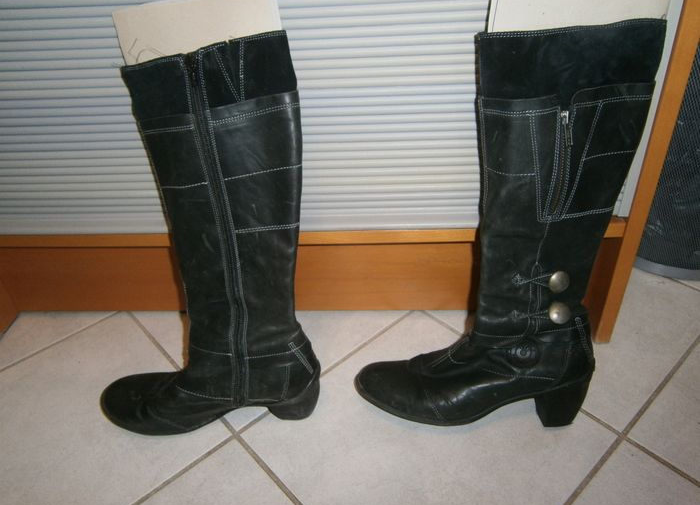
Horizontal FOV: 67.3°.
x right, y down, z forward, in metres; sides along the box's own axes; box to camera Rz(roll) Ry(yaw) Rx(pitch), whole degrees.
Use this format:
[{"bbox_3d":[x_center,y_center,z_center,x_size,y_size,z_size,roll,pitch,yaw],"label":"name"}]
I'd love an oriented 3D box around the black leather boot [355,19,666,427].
[{"bbox_3d":[0.130,-0.006,0.526,0.264,0.416,0.116,0,32,5],"label":"black leather boot"}]

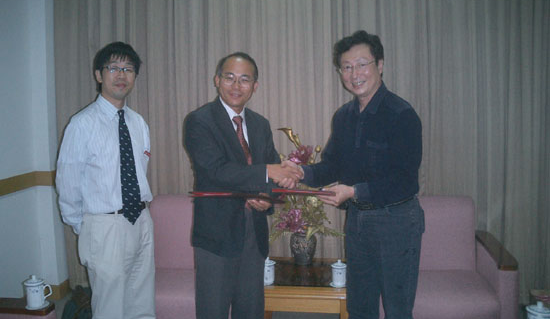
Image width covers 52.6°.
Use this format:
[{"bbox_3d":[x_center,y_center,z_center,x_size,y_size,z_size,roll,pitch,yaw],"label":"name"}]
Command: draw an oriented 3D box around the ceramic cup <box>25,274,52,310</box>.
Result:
[{"bbox_3d":[-1.035,0.579,2.430,0.120,0.142,0.100,0,5,7],"label":"ceramic cup"}]

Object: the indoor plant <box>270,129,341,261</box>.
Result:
[{"bbox_3d":[0.192,0.244,3.495,0.480,0.850,0.400,0,5,7],"label":"indoor plant"}]

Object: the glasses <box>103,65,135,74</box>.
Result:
[{"bbox_3d":[-0.705,-0.399,2.476,0.135,0.036,0.140,2,6,-30],"label":"glasses"}]

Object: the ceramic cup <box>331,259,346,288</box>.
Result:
[{"bbox_3d":[0.361,0.629,3.083,0.112,0.143,0.095,0,5,7],"label":"ceramic cup"}]

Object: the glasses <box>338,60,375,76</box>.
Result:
[{"bbox_3d":[0.368,-0.406,2.427,0.137,0.040,0.140,-7,9,26],"label":"glasses"}]

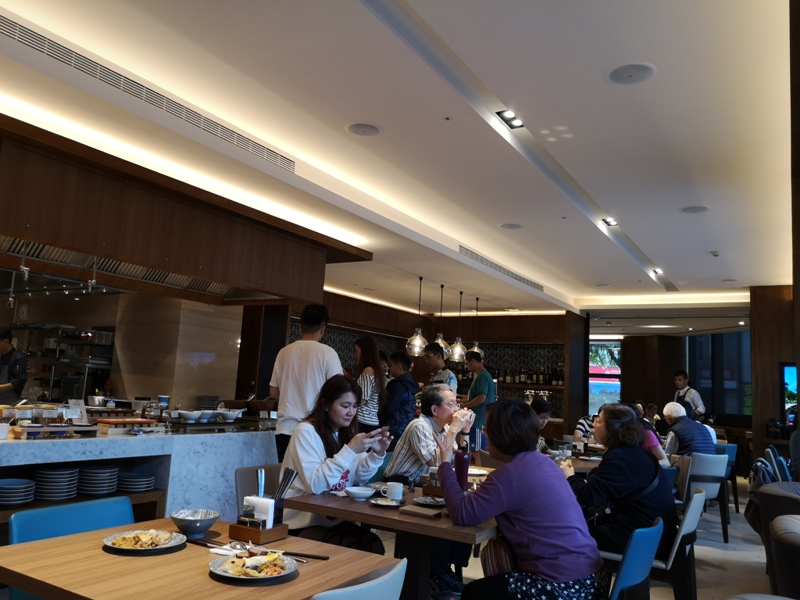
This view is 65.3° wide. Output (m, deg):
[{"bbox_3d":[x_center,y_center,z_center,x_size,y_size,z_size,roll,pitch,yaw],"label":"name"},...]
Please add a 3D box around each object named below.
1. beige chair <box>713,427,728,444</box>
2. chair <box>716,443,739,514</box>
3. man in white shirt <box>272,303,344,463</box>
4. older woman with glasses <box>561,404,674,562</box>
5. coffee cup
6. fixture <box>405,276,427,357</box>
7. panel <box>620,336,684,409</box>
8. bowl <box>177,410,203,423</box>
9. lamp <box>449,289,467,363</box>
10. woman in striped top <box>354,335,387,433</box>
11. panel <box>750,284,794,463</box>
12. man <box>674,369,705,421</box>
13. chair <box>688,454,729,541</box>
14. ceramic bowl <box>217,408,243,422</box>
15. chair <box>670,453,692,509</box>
[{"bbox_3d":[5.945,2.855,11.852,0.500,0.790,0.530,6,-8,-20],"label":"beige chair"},{"bbox_3d":[3.753,2.151,7.663,0.470,0.790,0.550,6,-8,-20],"label":"chair"},{"bbox_3d":[-0.610,0.905,3.954,0.500,1.750,0.380,3,-8,5],"label":"man in white shirt"},{"bbox_3d":[1.218,1.206,3.490,0.690,1.259,0.507,-2,-10,33],"label":"older woman with glasses"},{"bbox_3d":[-0.031,0.878,2.873,0.103,0.075,0.078,3,-8,0],"label":"coffee cup"},{"bbox_3d":[0.212,0.189,7.153,0.238,0.917,0.238,3,-9,0],"label":"fixture"},{"bbox_3d":[4.886,2.004,11.942,1.137,2.578,0.355,-2,-10,33],"label":"panel"},{"bbox_3d":[-1.419,0.798,4.238,0.168,0.076,0.168,3,-9,0],"label":"bowl"},{"bbox_3d":[0.860,0.378,9.021,0.243,1.029,0.243,3,-8,0],"label":"lamp"},{"bbox_3d":[-0.284,1.088,4.580,0.304,1.654,0.426,2,-9,10],"label":"woman in striped top"},{"bbox_3d":[4.775,1.249,7.910,0.507,2.842,0.203,-2,-10,33],"label":"panel"},{"bbox_3d":[4.105,1.870,8.851,0.380,1.710,0.500,7,-9,-27],"label":"man"},{"bbox_3d":[3.070,1.938,6.194,0.467,0.812,0.528,-1,-9,26],"label":"chair"},{"bbox_3d":[-1.263,0.868,4.650,0.175,0.080,0.175,3,-8,0],"label":"ceramic bowl"},{"bbox_3d":[2.208,1.770,5.541,0.550,0.790,0.470,5,-8,-9],"label":"chair"}]

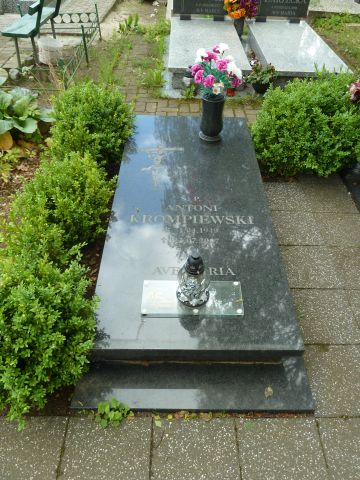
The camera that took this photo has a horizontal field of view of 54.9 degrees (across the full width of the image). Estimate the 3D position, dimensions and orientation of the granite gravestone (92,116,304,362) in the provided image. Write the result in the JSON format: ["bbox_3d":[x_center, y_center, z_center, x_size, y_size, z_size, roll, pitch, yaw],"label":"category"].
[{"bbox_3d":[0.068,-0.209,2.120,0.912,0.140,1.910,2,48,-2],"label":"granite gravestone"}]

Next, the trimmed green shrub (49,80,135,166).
[{"bbox_3d":[-0.577,-0.760,2.318,0.541,0.559,0.541,0,47,0],"label":"trimmed green shrub"}]

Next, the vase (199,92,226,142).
[{"bbox_3d":[0.206,-0.786,2.219,0.153,0.270,0.153,0,47,0],"label":"vase"}]

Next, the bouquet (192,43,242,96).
[{"bbox_3d":[0.208,-0.981,2.007,0.300,0.280,0.280,0,47,0],"label":"bouquet"}]

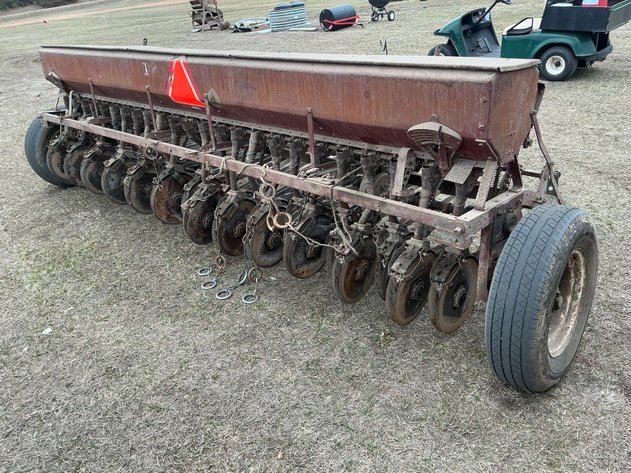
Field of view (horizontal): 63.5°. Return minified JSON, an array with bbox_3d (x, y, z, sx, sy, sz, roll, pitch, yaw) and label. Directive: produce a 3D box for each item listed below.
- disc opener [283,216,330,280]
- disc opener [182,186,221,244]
[{"bbox_3d":[-0.018,0.049,2.663,0.090,0.345,0.345,19,35,38],"label":"disc opener"},{"bbox_3d":[-0.687,-0.127,3.261,0.090,0.345,0.345,19,35,38],"label":"disc opener"}]

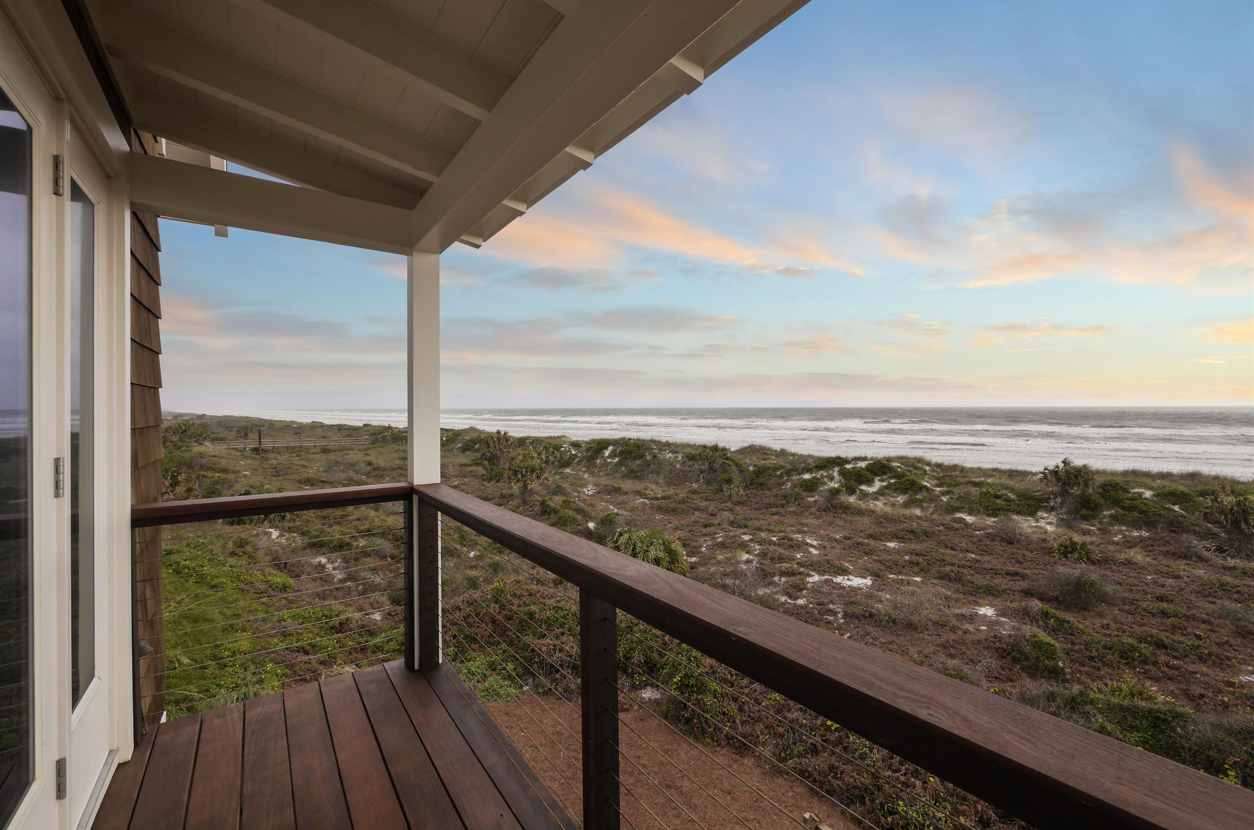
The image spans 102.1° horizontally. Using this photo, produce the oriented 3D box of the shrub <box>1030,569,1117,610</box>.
[{"bbox_3d":[13.100,5.070,14.950,1.940,0.900,1.600,1,1,42],"label":"shrub"}]

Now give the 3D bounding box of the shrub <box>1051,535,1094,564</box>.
[{"bbox_3d":[16.500,4.970,18.850,1.250,0.950,1.150,1,1,41],"label":"shrub"}]

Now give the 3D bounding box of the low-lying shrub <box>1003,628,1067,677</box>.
[{"bbox_3d":[8.950,5.170,11.150,1.080,0.820,1.000,0,1,39],"label":"low-lying shrub"}]

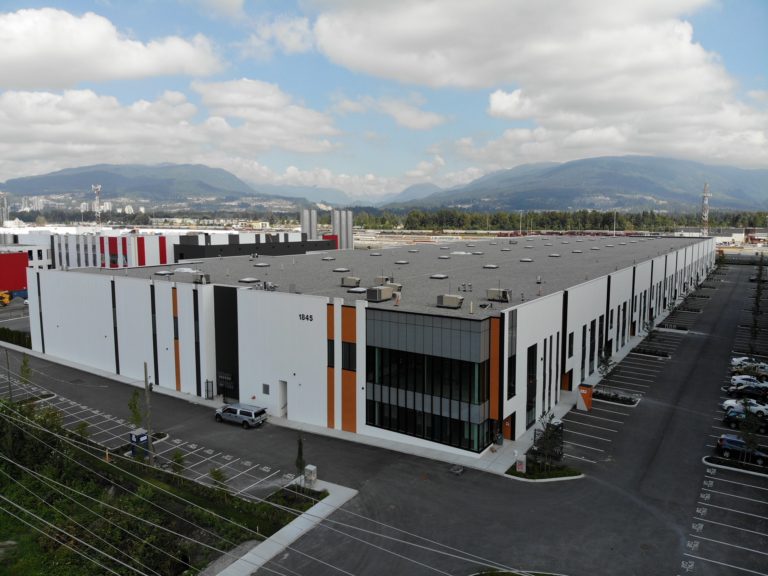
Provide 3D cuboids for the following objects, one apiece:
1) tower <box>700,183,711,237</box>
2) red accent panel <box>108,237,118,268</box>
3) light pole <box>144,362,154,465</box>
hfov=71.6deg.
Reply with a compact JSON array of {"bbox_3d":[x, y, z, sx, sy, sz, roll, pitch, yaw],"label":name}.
[{"bbox_3d":[278.723,-64.546,463.216,6.500,51.710,6.000,5,9,35],"label":"tower"},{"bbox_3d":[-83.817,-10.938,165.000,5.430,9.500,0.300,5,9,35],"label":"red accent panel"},{"bbox_3d":[-19.640,10.541,44.471,0.360,8.820,0.360,5,9,35],"label":"light pole"}]

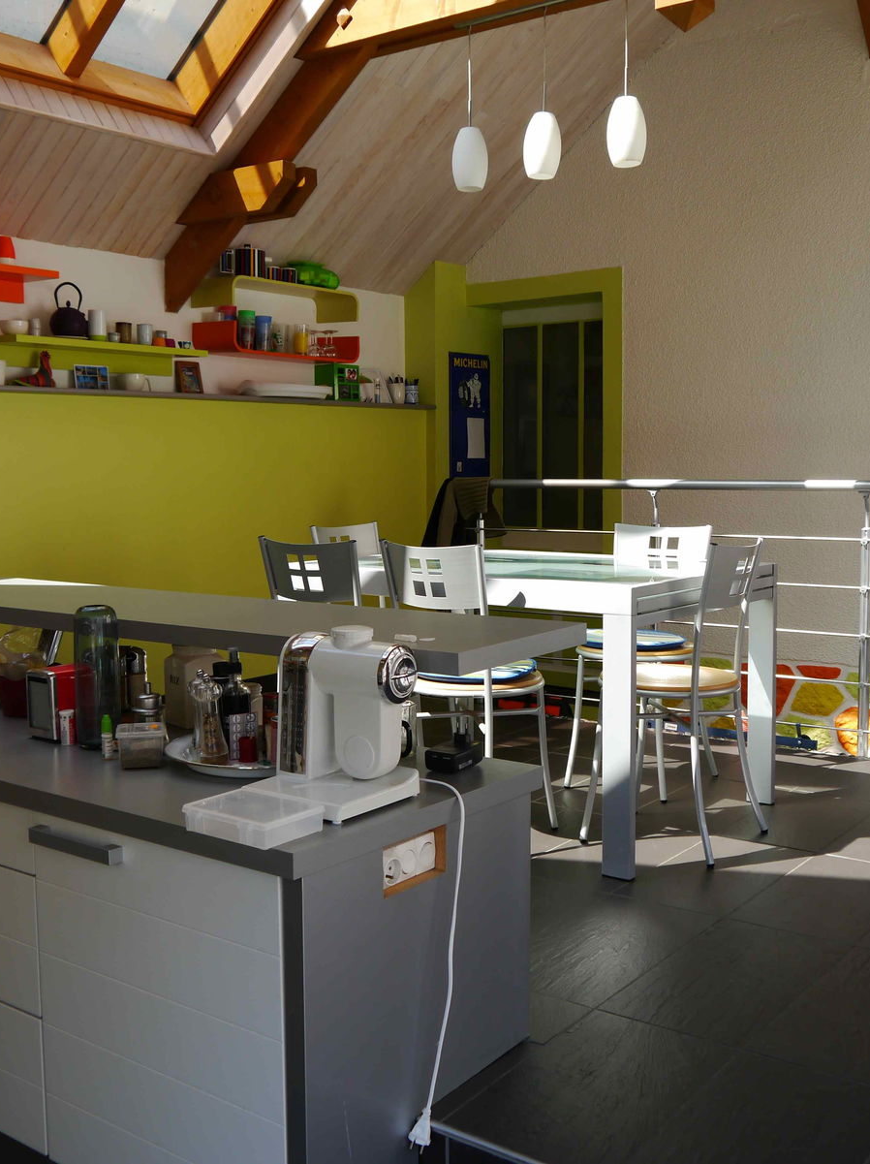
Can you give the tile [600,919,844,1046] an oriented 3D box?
[{"bbox_3d":[0.621,0.826,2.613,0.297,0.012,0.608,3,6,37],"label":"tile"}]

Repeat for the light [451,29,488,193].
[{"bbox_3d":[0.121,-1.647,4.380,0.130,0.559,0.130,-1,5,0],"label":"light"}]

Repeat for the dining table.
[{"bbox_3d":[0.280,0.320,3.877,1.240,0.749,0.900,4,7,37],"label":"dining table"}]

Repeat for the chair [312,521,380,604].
[{"bbox_3d":[-0.142,0.219,4.500,0.460,0.845,0.430,3,6,37],"label":"chair"}]

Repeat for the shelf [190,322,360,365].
[{"bbox_3d":[-0.693,-1.057,5.611,0.260,0.127,0.750,3,7,40],"label":"shelf"}]

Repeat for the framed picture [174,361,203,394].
[{"bbox_3d":[-1.015,-0.845,5.189,0.030,0.133,0.128,-8,0,38],"label":"framed picture"}]

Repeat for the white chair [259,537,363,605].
[{"bbox_3d":[-0.242,0.286,3.764,0.400,0.850,0.460,4,7,37],"label":"white chair"}]

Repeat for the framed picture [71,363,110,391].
[{"bbox_3d":[-1.310,-0.778,4.794,0.025,0.100,0.155,-8,0,38],"label":"framed picture"}]

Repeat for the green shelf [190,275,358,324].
[{"bbox_3d":[-0.711,-1.270,5.684,0.256,0.132,0.818,3,6,37],"label":"green shelf"}]

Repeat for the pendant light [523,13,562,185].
[{"bbox_3d":[0.348,-1.575,4.053,0.120,0.536,0.120,-1,6,0],"label":"pendant light"}]

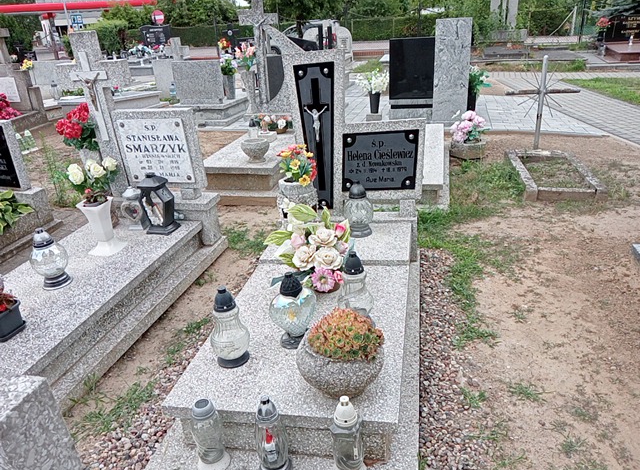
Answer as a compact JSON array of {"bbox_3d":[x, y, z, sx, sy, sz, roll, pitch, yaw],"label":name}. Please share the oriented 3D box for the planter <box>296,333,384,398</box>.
[{"bbox_3d":[0.071,0.422,1.703,0.291,0.169,0.291,0,22,12],"label":"planter"}]

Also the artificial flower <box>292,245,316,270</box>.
[{"bbox_3d":[-0.066,0.095,2.235,0.103,0.093,0.073,-5,2,-2],"label":"artificial flower"}]

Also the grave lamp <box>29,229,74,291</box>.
[{"bbox_3d":[-1.363,0.110,2.617,0.184,0.291,0.184,-14,23,-27],"label":"grave lamp"}]

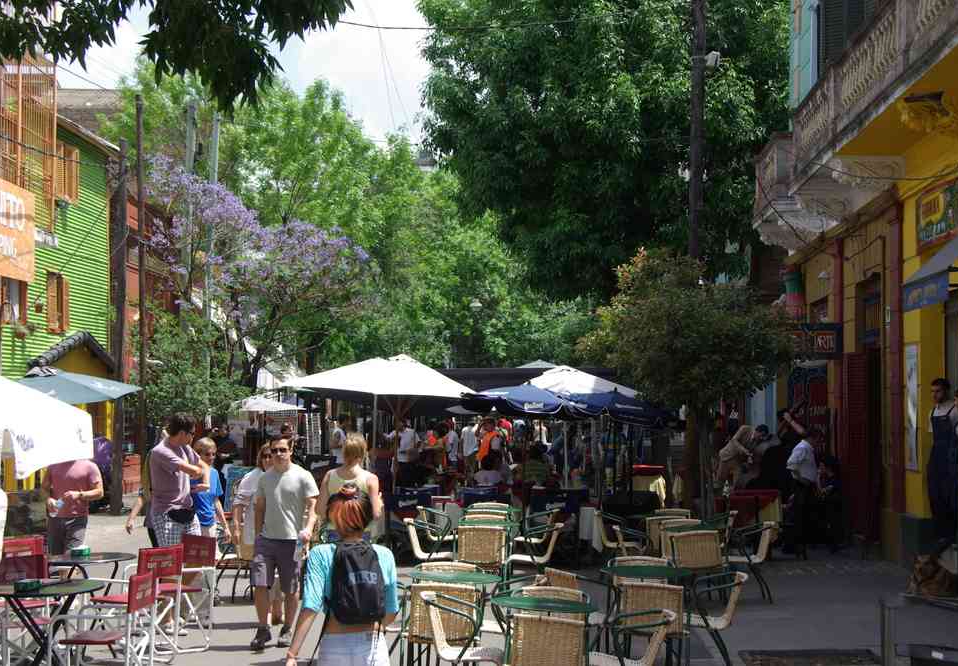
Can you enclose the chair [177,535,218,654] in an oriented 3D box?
[{"bbox_3d":[-2.395,2.036,14.000,0.540,0.870,0.520,-2,-2,42],"label":"chair"}]

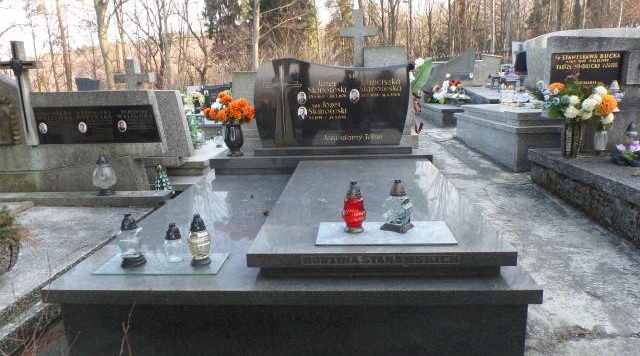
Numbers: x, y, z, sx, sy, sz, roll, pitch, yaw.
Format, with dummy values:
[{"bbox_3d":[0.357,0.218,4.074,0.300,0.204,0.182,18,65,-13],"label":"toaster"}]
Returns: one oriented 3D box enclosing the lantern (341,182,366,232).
[{"bbox_3d":[0.161,0.135,2.044,0.112,0.247,0.112,-1,13,4],"label":"lantern"}]

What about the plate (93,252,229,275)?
[{"bbox_3d":[-0.756,0.414,2.059,0.590,0.008,0.240,-1,13,4],"label":"plate"}]

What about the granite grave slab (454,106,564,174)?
[{"bbox_3d":[2.487,-0.555,5.074,1.100,0.540,2.400,-1,11,5],"label":"granite grave slab"}]

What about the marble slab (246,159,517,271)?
[{"bbox_3d":[0.308,0.107,2.674,1.090,0.058,1.946,-1,13,4],"label":"marble slab"}]

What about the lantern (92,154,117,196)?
[{"bbox_3d":[-1.587,-0.021,3.088,0.170,0.298,0.170,-1,13,4],"label":"lantern"}]

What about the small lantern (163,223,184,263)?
[{"bbox_3d":[-0.683,0.298,1.990,0.090,0.182,0.090,-1,11,4],"label":"small lantern"}]

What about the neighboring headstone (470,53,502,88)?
[{"bbox_3d":[3.826,-2.478,9.800,0.760,0.760,0.170,-2,11,-1],"label":"neighboring headstone"}]

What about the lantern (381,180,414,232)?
[{"bbox_3d":[0.358,0.122,1.952,0.115,0.225,0.115,6,14,34],"label":"lantern"}]

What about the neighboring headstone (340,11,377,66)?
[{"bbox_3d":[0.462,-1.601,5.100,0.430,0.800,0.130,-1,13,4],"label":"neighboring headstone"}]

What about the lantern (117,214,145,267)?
[{"bbox_3d":[-0.889,0.281,1.994,0.109,0.228,0.106,-8,13,-28],"label":"lantern"}]

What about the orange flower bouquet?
[{"bbox_3d":[-0.893,-0.688,4.150,0.480,0.330,0.420,-1,13,4],"label":"orange flower bouquet"}]

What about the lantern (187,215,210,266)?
[{"bbox_3d":[-0.554,0.278,1.953,0.108,0.229,0.108,-1,11,4],"label":"lantern"}]

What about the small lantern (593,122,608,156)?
[{"bbox_3d":[2.554,-0.358,3.847,0.125,0.300,0.125,-1,13,4],"label":"small lantern"}]

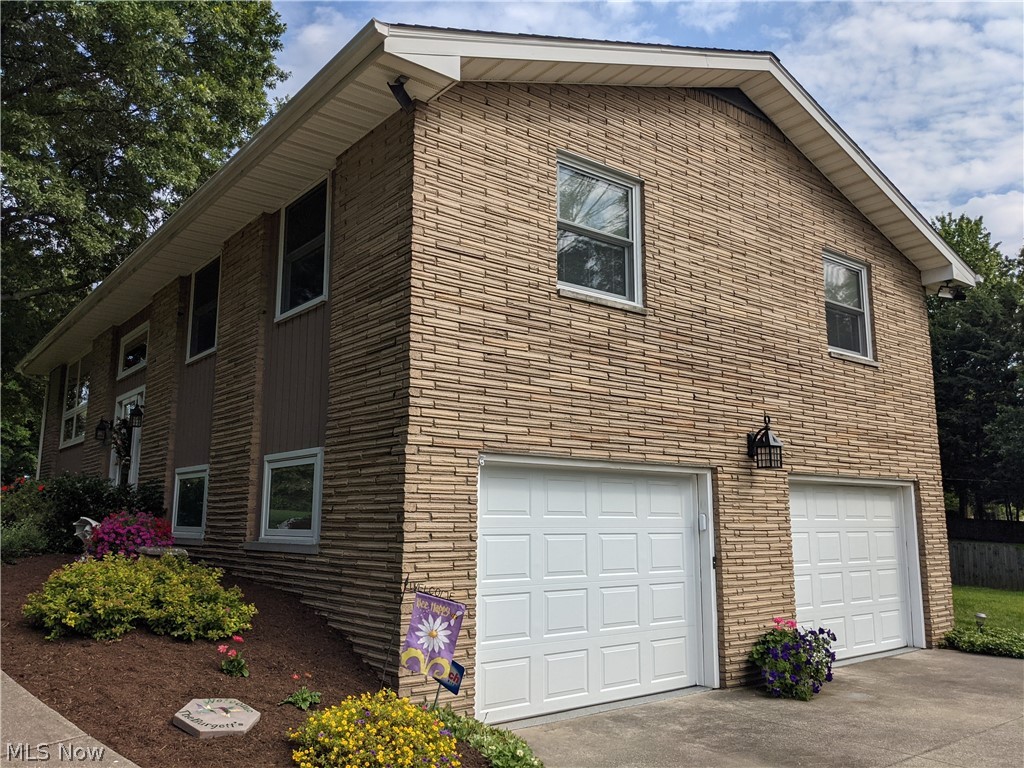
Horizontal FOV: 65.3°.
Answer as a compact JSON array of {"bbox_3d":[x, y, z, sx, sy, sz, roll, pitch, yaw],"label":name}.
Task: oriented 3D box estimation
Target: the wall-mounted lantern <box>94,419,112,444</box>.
[{"bbox_3d":[-6.622,0.771,12.947,0.260,0.450,0.200,8,-12,-38],"label":"wall-mounted lantern"}]

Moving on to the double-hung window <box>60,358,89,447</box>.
[{"bbox_3d":[-8.532,0.342,15.713,0.110,1.700,2.550,8,-12,-38],"label":"double-hung window"}]

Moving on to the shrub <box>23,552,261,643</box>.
[{"bbox_3d":[-2.637,1.517,5.700,1.500,0.570,1.000,4,-10,-24],"label":"shrub"}]

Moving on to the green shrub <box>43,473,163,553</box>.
[{"bbox_3d":[-5.051,1.618,9.900,1.200,0.970,1.450,8,-12,-38],"label":"green shrub"}]

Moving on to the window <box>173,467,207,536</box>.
[{"bbox_3d":[-3.784,1.405,9.484,0.110,0.800,1.280,8,-12,-38],"label":"window"}]

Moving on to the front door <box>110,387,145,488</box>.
[{"bbox_3d":[-5.914,1.164,12.287,0.150,2.120,1.750,8,-12,-38],"label":"front door"}]

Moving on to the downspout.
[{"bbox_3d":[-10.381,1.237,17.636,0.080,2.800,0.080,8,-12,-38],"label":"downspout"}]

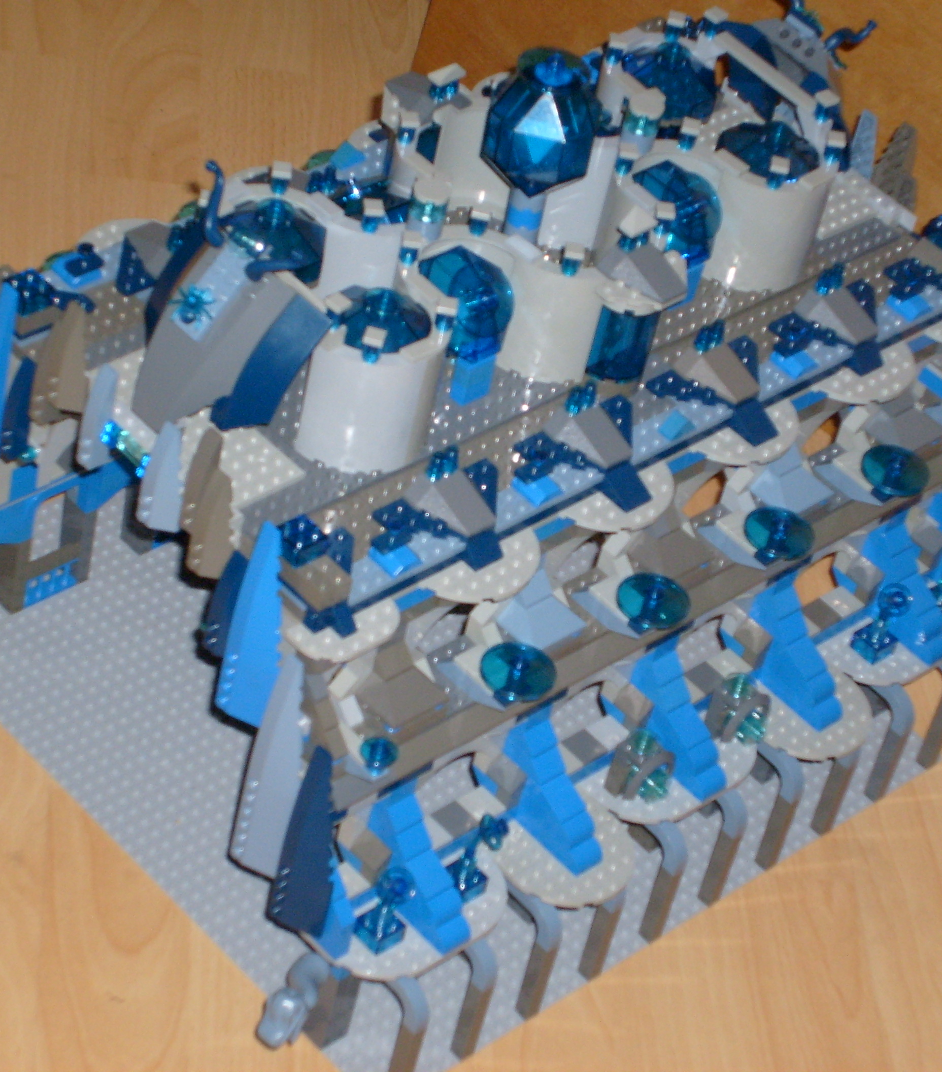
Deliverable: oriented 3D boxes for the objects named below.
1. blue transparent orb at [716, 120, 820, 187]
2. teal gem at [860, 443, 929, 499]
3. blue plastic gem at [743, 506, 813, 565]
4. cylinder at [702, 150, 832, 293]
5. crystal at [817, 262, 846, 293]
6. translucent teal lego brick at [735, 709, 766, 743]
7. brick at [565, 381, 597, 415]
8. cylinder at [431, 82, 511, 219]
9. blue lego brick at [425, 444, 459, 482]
[{"bbox_3d":[0.132,-0.171,1.481,0.047,0.018,0.047,8,42,-7],"label":"blue transparent orb"},{"bbox_3d":[0.193,-0.027,1.528,0.032,0.008,0.032,8,42,-7],"label":"teal gem"},{"bbox_3d":[0.135,0.000,1.474,0.032,0.010,0.032,8,42,-7],"label":"blue plastic gem"},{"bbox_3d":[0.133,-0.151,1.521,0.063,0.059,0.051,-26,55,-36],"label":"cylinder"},{"bbox_3d":[0.162,-0.116,1.506,0.016,0.011,0.008,-27,56,-36],"label":"crystal"},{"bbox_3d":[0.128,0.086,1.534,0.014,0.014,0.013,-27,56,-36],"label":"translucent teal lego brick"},{"bbox_3d":[0.047,-0.059,1.419,0.016,0.011,0.008,-26,55,-36],"label":"brick"},{"bbox_3d":[0.004,-0.175,1.495,0.047,0.060,0.047,-27,56,-36],"label":"cylinder"},{"bbox_3d":[-0.011,-0.028,1.370,0.016,0.011,0.008,-26,55,-36],"label":"blue lego brick"}]

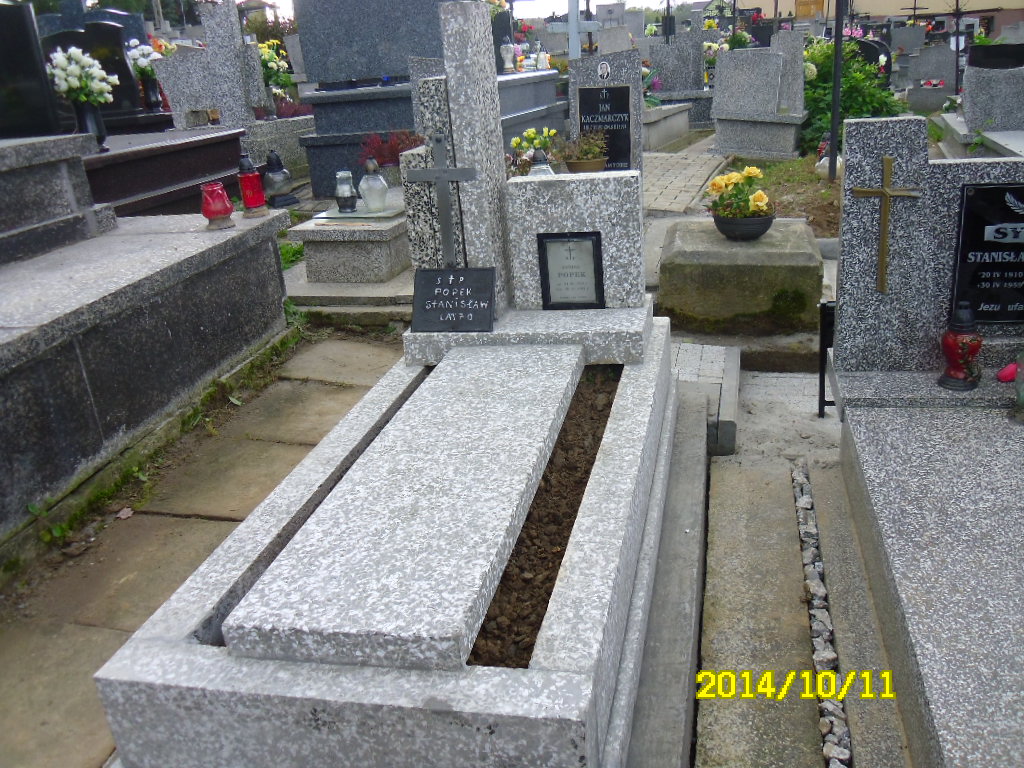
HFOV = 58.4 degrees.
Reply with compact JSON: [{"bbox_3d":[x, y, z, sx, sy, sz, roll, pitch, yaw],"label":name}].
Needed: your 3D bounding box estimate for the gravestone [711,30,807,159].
[{"bbox_3d":[2.154,-2.541,8.047,0.800,0.990,0.460,3,22,20],"label":"gravestone"}]

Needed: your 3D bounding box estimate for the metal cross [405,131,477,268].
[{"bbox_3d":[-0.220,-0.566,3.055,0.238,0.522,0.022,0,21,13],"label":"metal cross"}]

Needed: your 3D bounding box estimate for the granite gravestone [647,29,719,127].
[{"bbox_3d":[1.764,-3.090,9.377,0.740,0.950,0.380,3,22,20],"label":"granite gravestone"}]

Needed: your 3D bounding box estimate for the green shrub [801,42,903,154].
[{"bbox_3d":[2.949,-2.523,7.941,0.920,0.820,0.820,3,22,20],"label":"green shrub"}]

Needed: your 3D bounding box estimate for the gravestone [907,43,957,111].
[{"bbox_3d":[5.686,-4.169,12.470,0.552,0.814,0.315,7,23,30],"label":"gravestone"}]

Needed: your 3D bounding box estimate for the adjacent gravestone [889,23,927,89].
[{"bbox_3d":[6.497,-5.377,15.095,0.532,0.999,0.276,6,23,27],"label":"adjacent gravestone"}]

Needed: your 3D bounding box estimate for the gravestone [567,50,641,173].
[{"bbox_3d":[0.618,-1.741,5.998,0.460,0.790,0.120,3,22,20],"label":"gravestone"}]

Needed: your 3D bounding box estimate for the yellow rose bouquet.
[{"bbox_3d":[1.108,-0.926,4.464,0.330,0.225,0.280,1,22,15],"label":"yellow rose bouquet"}]

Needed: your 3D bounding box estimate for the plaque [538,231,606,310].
[{"bbox_3d":[0.205,-0.386,3.168,0.219,0.268,0.025,0,21,13],"label":"plaque"}]

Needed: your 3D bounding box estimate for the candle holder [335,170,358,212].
[{"bbox_3d":[-0.881,-1.027,4.878,0.120,0.205,0.120,1,22,15],"label":"candle holder"}]

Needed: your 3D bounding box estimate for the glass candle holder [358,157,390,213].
[{"bbox_3d":[-0.752,-1.069,4.932,0.158,0.282,0.158,-8,20,-7],"label":"glass candle holder"}]

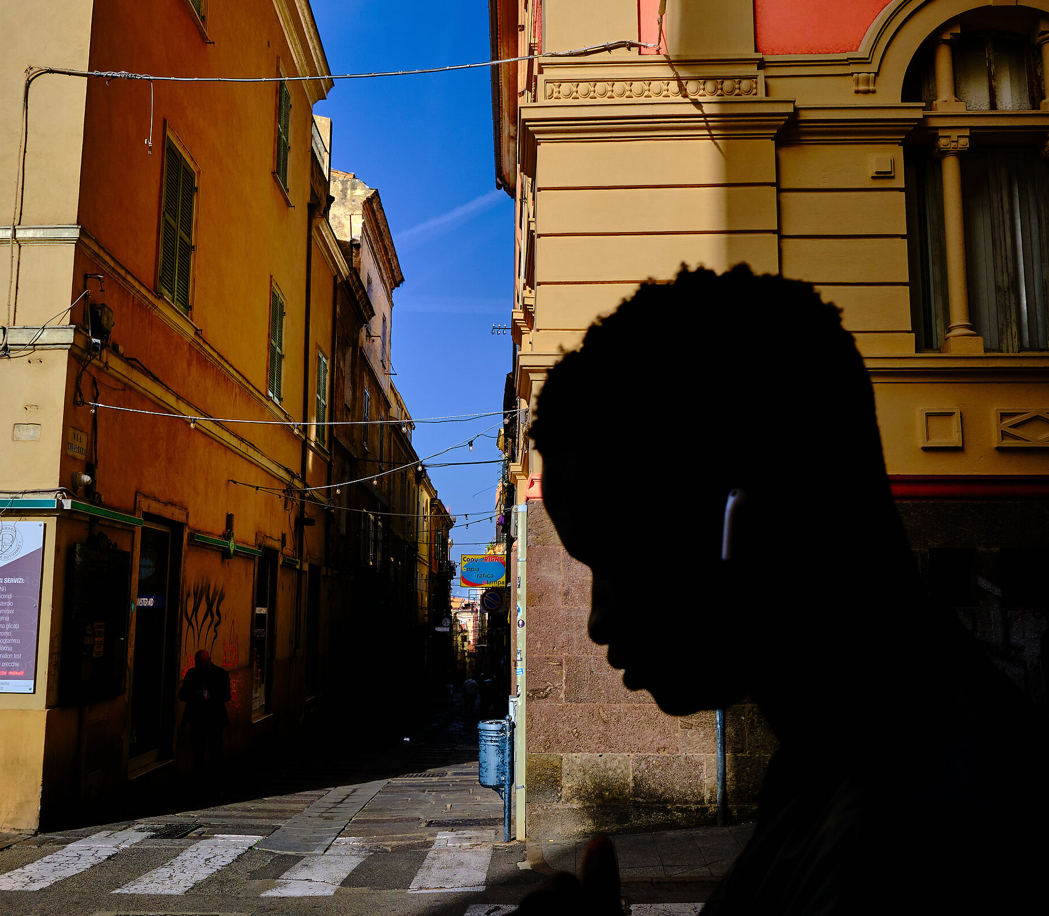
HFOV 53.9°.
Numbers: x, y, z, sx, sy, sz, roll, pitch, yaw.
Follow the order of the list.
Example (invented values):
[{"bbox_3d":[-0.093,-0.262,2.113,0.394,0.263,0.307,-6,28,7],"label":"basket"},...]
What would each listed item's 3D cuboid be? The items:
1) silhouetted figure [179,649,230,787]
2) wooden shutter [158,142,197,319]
[{"bbox_3d":[-4.110,3.323,13.260,0.620,1.698,0.420,2,-8,-14],"label":"silhouetted figure"},{"bbox_3d":[-4.563,-3.014,13.581,0.060,2.080,1.220,0,-8,-2],"label":"wooden shutter"}]

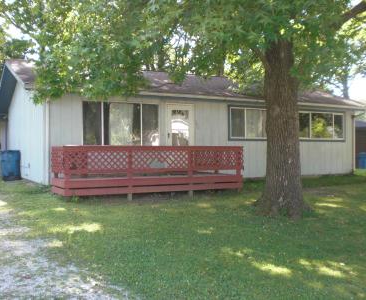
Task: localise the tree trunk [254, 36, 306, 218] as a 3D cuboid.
[{"bbox_3d":[1.839,-0.434,8.200,0.900,3.296,0.850,0,-1,12],"label":"tree trunk"}]

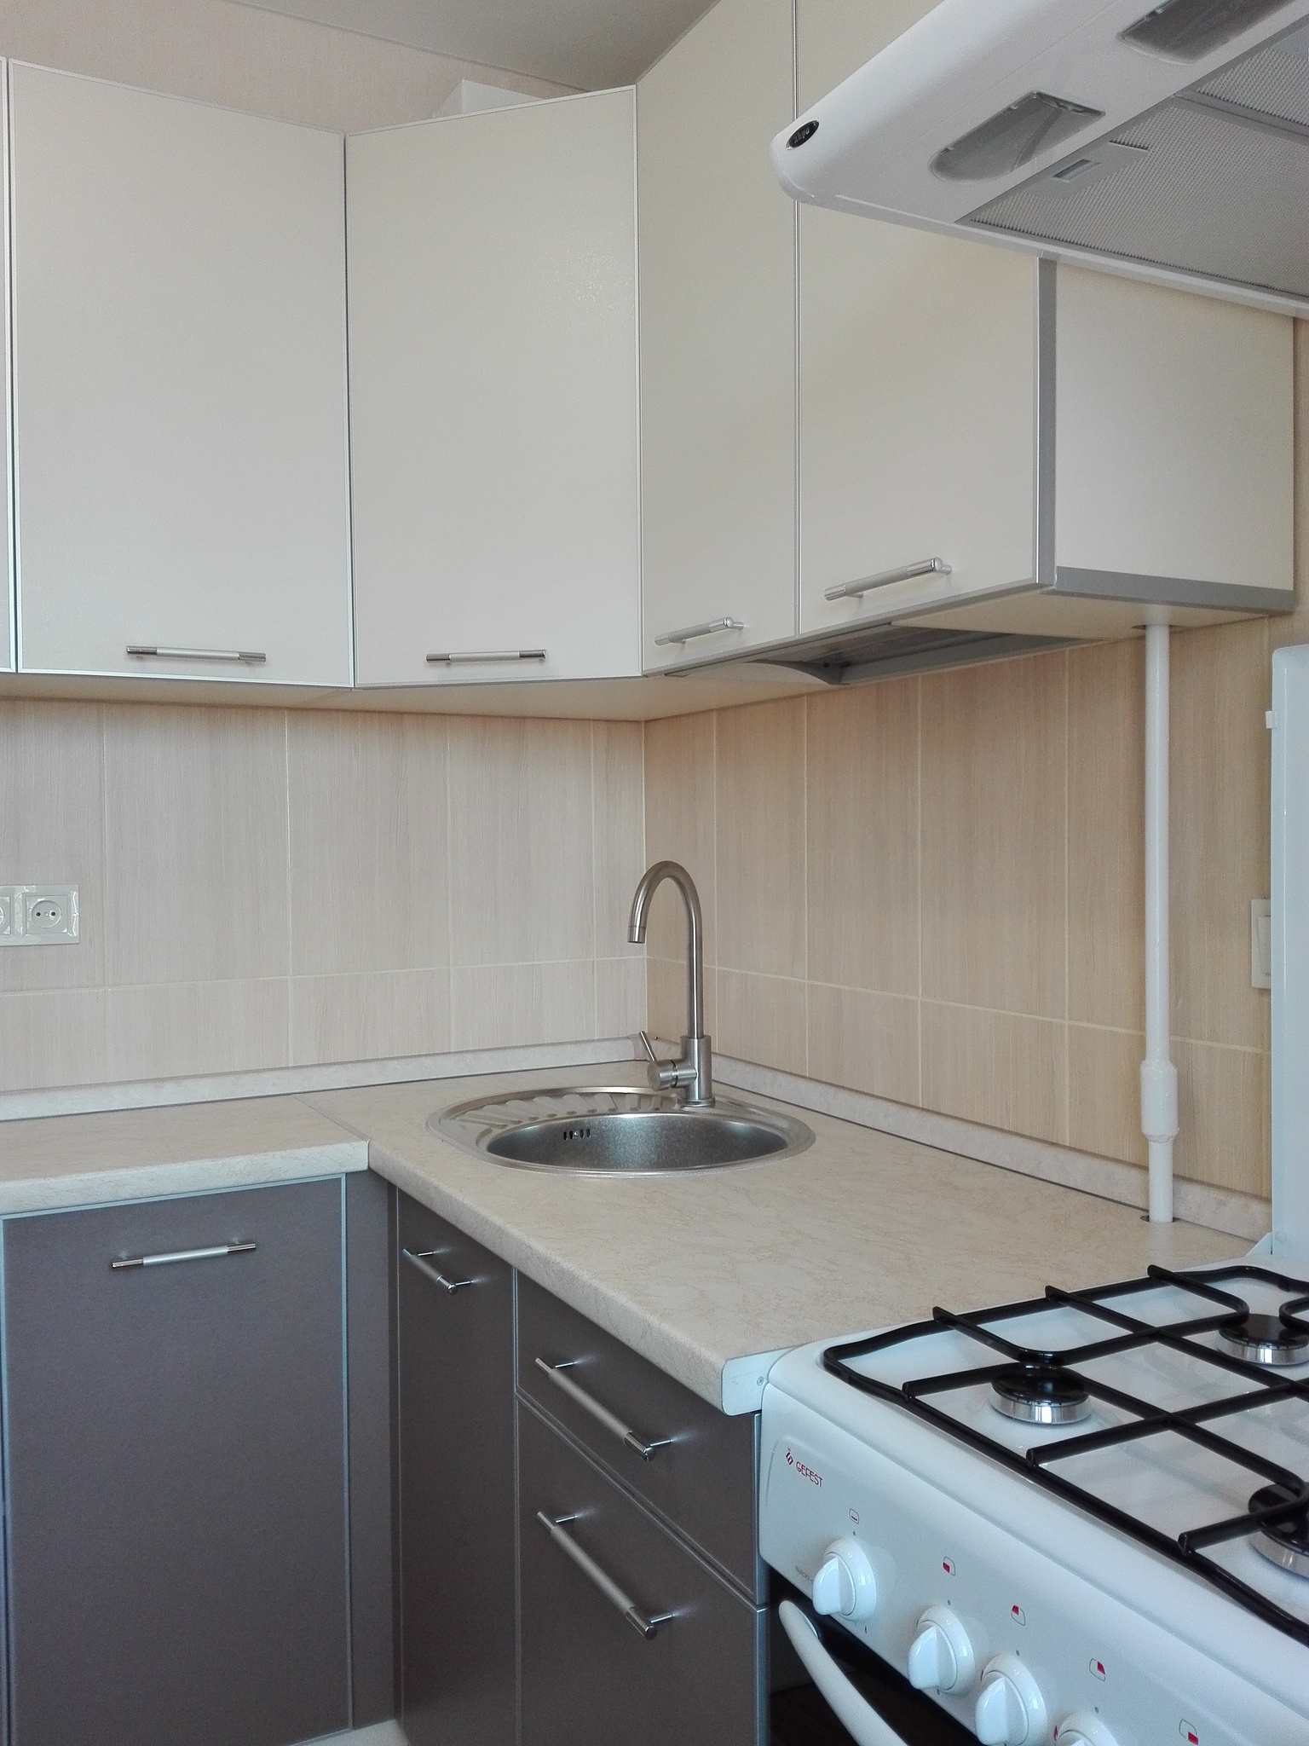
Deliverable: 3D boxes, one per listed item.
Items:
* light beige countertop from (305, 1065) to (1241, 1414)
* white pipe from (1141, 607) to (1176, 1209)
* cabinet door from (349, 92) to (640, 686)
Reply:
[{"bbox_3d":[0.015,0.346,1.635,0.599,0.041,1.222,-1,2,-29],"label":"light beige countertop"},{"bbox_3d":[0.481,0.047,1.304,0.034,0.568,0.034,-1,2,-29],"label":"white pipe"},{"bbox_3d":[-0.211,-0.614,1.777,0.404,0.731,0.020,0,1,17],"label":"cabinet door"}]

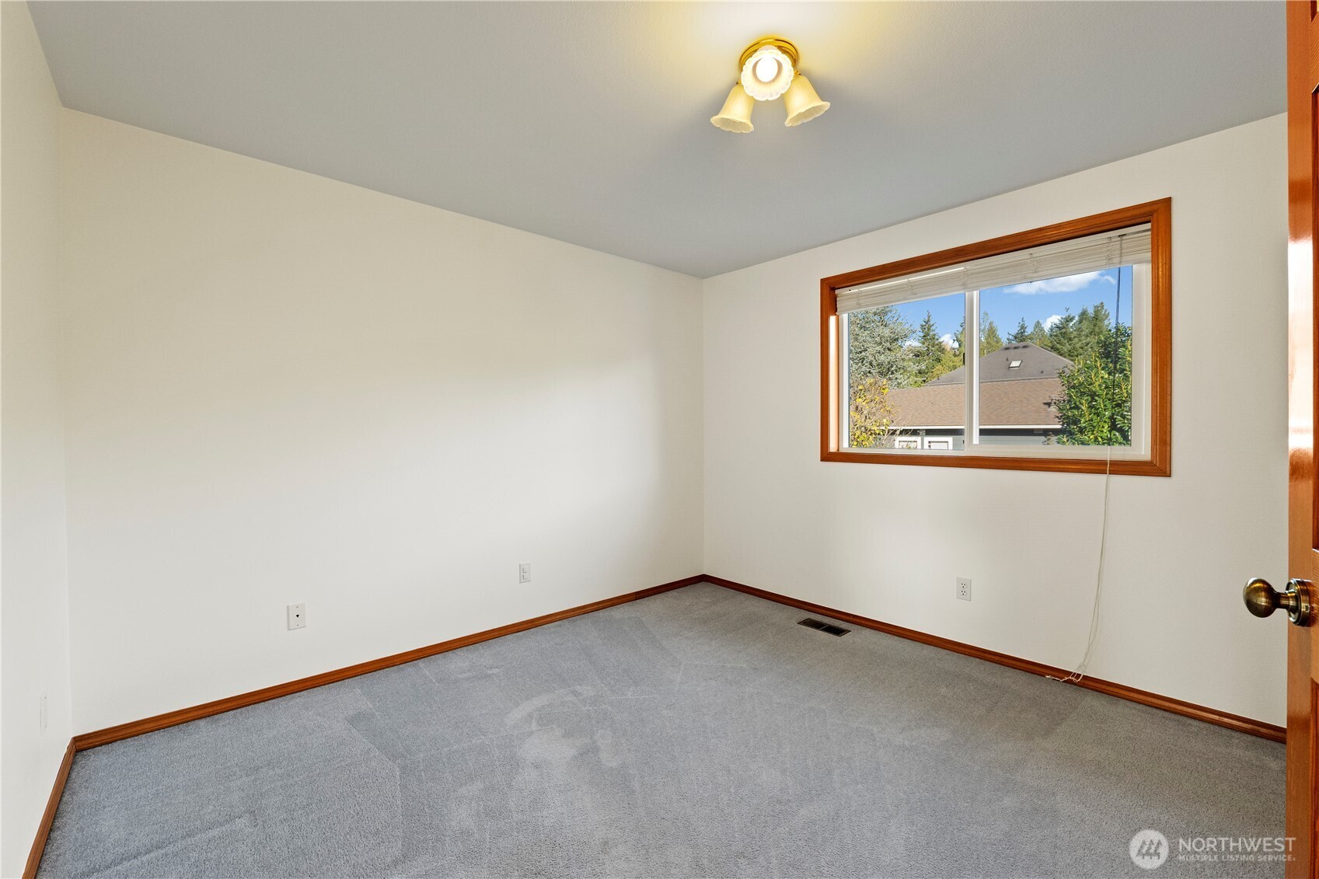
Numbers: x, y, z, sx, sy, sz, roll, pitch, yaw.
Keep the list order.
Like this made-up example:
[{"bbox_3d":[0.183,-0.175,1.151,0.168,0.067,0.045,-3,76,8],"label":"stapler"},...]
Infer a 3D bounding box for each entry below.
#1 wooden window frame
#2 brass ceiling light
[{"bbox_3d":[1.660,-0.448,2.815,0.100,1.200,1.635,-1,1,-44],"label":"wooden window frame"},{"bbox_3d":[0.352,-1.160,1.655,0.395,0.195,0.370,0,1,13],"label":"brass ceiling light"}]

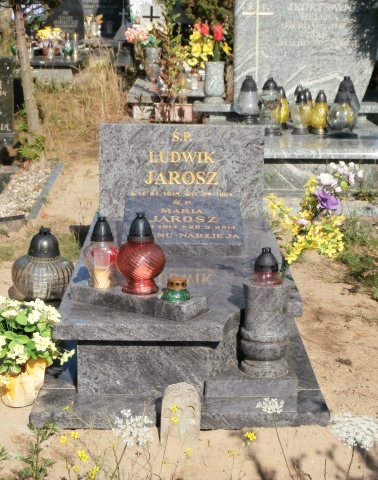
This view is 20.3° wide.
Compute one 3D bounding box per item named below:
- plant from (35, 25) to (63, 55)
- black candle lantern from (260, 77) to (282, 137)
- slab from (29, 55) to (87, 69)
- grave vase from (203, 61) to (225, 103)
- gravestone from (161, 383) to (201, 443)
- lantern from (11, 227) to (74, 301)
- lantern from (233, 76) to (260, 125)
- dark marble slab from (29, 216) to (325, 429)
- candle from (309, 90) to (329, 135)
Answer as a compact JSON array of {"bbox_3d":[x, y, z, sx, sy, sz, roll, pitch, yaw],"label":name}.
[{"bbox_3d":[-2.105,-3.025,15.900,0.420,0.450,0.380,0,12,0],"label":"plant"},{"bbox_3d":[0.593,-0.965,7.620,0.155,0.430,0.155,0,12,-1],"label":"black candle lantern"},{"bbox_3d":[-1.964,-2.670,15.800,0.840,0.080,1.700,0,12,0],"label":"slab"},{"bbox_3d":[0.206,-1.274,8.500,0.175,0.335,0.175,0,12,-1],"label":"grave vase"},{"bbox_3d":[-0.028,0.556,3.434,0.133,0.190,0.075,0,12,0],"label":"gravestone"},{"bbox_3d":[-0.660,0.120,4.780,0.280,0.350,0.280,0,12,-1],"label":"lantern"},{"bbox_3d":[0.475,-1.160,8.700,0.210,0.405,0.210,0,12,0],"label":"lantern"},{"bbox_3d":[-0.035,0.231,4.505,1.000,0.380,2.050,0,12,0],"label":"dark marble slab"},{"bbox_3d":[0.947,-0.926,7.650,0.132,0.320,0.132,0,12,-1],"label":"candle"}]

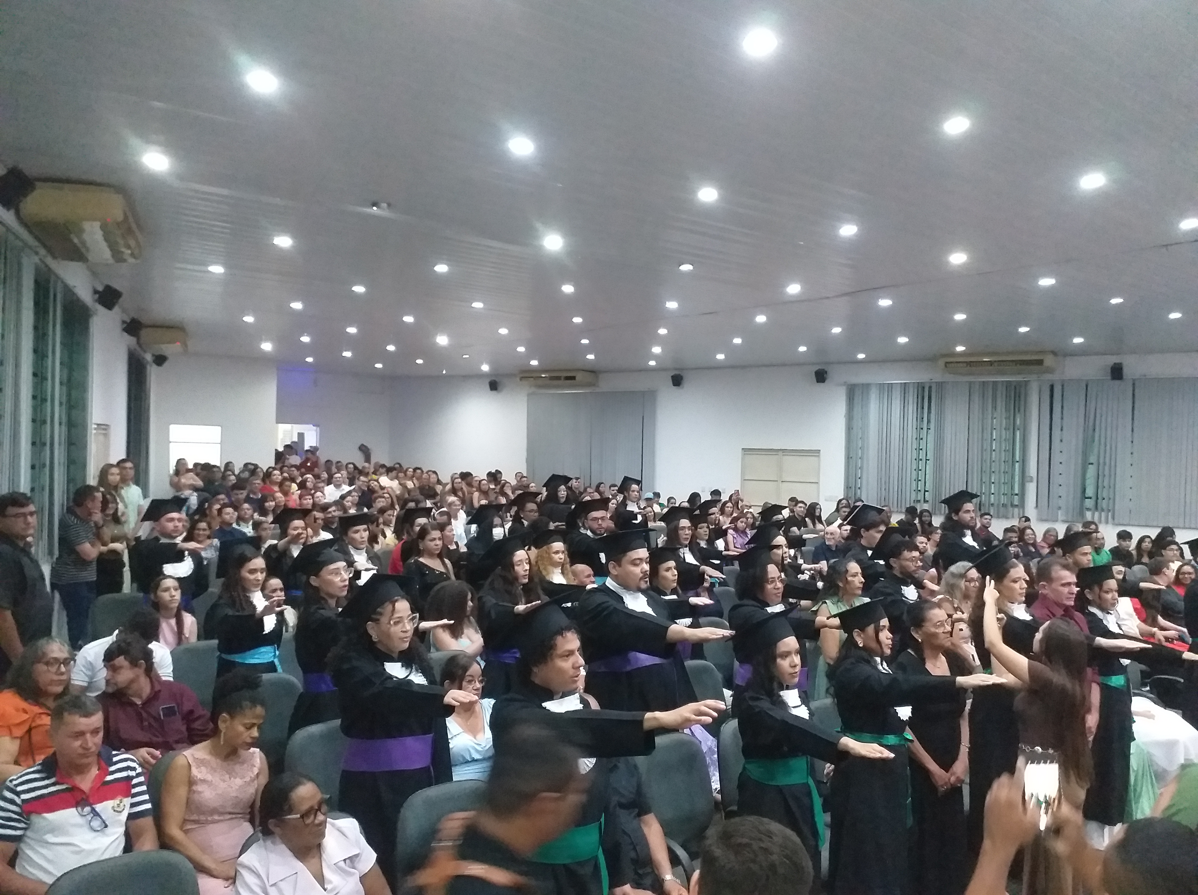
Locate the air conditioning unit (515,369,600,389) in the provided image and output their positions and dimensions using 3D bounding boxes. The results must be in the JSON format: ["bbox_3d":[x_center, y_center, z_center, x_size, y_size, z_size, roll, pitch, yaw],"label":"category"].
[{"bbox_3d":[-0.889,-1.452,19.596,1.570,0.240,0.670,1,0,35],"label":"air conditioning unit"}]

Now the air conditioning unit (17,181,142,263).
[{"bbox_3d":[-3.755,-1.608,6.896,0.670,0.240,1.570,2,0,-21],"label":"air conditioning unit"}]

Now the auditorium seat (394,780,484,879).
[{"bbox_3d":[-0.404,1.662,3.185,0.550,0.940,0.600,2,-1,-40],"label":"auditorium seat"}]

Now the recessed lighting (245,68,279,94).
[{"bbox_3d":[-1.557,-1.691,4.311,0.140,0.050,0.140,2,0,-39],"label":"recessed lighting"}]

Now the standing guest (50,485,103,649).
[{"bbox_3d":[-4.145,1.109,7.394,0.420,1.634,0.500,2,0,-15],"label":"standing guest"}]

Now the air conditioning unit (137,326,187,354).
[{"bbox_3d":[-6.590,-1.630,14.202,0.670,0.240,1.570,2,0,-21],"label":"air conditioning unit"}]

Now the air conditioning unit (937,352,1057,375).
[{"bbox_3d":[6.223,-1.307,14.641,1.570,0.240,0.670,1,0,35],"label":"air conditioning unit"}]

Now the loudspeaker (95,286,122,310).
[{"bbox_3d":[-4.777,-1.466,9.146,0.170,0.210,0.170,33,-13,-21],"label":"loudspeaker"}]

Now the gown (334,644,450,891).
[{"bbox_3d":[-0.705,1.369,3.487,0.660,1.215,0.480,1,-1,40],"label":"gown"}]

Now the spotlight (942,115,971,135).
[{"bbox_3d":[1.777,-1.605,4.645,0.140,0.050,0.140,1,0,0],"label":"spotlight"}]

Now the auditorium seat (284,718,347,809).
[{"bbox_3d":[-1.038,1.651,3.909,0.550,0.940,0.600,2,-1,-40],"label":"auditorium seat"}]

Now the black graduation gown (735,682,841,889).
[{"bbox_3d":[0.725,1.459,3.349,0.480,1.104,0.660,2,0,-30],"label":"black graduation gown"}]

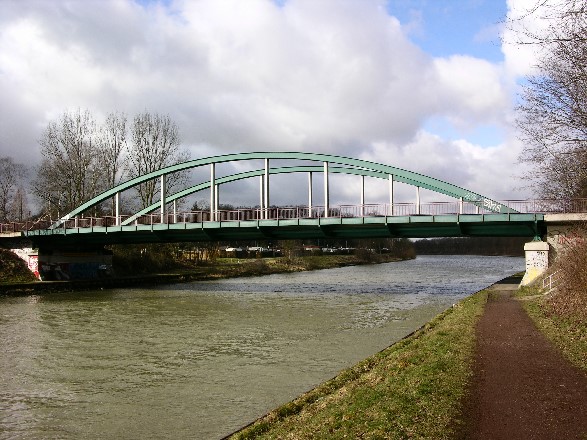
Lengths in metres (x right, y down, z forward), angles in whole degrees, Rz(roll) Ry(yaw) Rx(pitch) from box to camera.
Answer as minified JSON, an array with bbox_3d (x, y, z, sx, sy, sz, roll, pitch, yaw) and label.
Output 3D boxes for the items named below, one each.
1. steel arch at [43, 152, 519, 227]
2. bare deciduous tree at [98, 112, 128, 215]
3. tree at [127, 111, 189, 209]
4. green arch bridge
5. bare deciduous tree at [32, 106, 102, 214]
[{"bbox_3d":[-4.940,-2.640,57.520,49.710,6.920,0.700,-2,-4,25],"label":"steel arch"},{"bbox_3d":[-29.920,-5.900,98.520,6.190,24.190,5.880,1,-3,-17],"label":"bare deciduous tree"},{"bbox_3d":[-22.600,-6.100,98.520,10.240,24.470,9.730,0,-3,-13],"label":"tree"},{"bbox_3d":[-3.040,-1.620,62.320,56.400,8.420,14.100,-2,-4,25],"label":"green arch bridge"},{"bbox_3d":[-37.740,-6.210,98.540,11.230,24.920,10.670,1,-4,-21],"label":"bare deciduous tree"}]

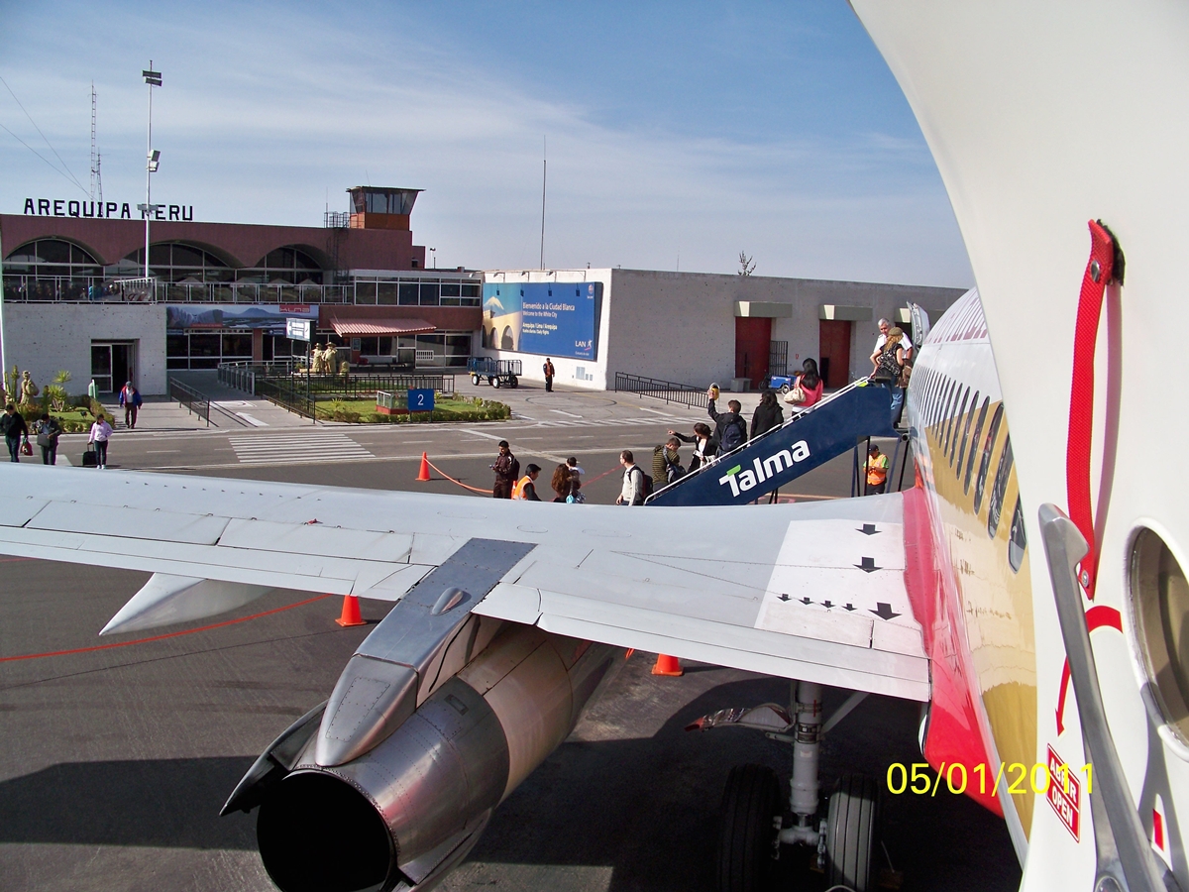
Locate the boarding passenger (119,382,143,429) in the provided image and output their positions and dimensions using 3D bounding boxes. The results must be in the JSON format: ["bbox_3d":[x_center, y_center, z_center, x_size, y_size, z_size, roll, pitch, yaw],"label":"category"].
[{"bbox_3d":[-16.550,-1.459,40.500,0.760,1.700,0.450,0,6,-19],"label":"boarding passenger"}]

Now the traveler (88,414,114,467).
[{"bbox_3d":[-13.843,-0.125,31.800,0.660,1.560,0.420,-1,7,-25],"label":"traveler"}]

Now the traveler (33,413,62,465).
[{"bbox_3d":[-13.997,0.000,29.100,0.580,1.660,0.450,0,7,-13],"label":"traveler"}]

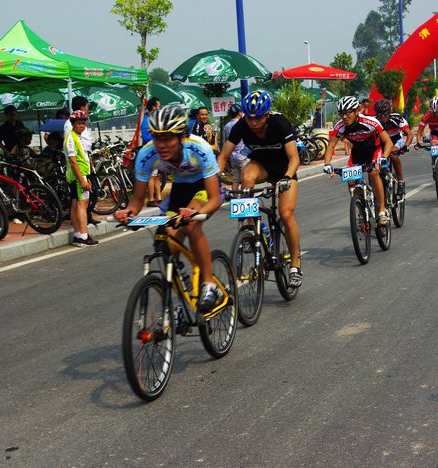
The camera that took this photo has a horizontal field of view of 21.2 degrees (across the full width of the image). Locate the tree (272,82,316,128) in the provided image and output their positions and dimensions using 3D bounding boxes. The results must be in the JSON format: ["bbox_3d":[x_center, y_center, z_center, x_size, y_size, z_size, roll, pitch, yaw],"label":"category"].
[{"bbox_3d":[2.105,-3.064,32.110,1.220,2.300,1.220,-2,6,16],"label":"tree"}]

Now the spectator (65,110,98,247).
[{"bbox_3d":[-1.691,-0.687,14.150,0.380,1.620,0.460,0,6,27],"label":"spectator"}]

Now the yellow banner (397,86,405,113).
[{"bbox_3d":[7.985,-5.897,51.000,0.320,1.250,0.150,-2,6,14],"label":"yellow banner"}]

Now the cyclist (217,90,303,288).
[{"bbox_3d":[0.335,-0.300,8.445,0.620,1.450,0.880,-1,6,19],"label":"cyclist"}]

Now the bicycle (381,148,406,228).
[{"bbox_3d":[2.015,-0.520,13.680,0.620,1.020,1.740,-1,6,18],"label":"bicycle"}]

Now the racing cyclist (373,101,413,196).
[{"bbox_3d":[2.015,-0.875,13.641,0.620,1.420,1.000,-2,6,16],"label":"racing cyclist"}]

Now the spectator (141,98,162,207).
[{"bbox_3d":[-1.072,-1.319,18.400,0.360,1.690,0.460,-5,6,-24],"label":"spectator"}]

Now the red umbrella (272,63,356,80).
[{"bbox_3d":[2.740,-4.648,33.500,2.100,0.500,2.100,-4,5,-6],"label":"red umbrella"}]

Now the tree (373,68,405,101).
[{"bbox_3d":[7.388,-5.517,50.151,1.400,3.160,1.400,-2,6,16],"label":"tree"}]

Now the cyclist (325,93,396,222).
[{"bbox_3d":[1.430,-0.675,11.350,0.660,1.360,0.850,-1,6,18],"label":"cyclist"}]

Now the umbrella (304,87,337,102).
[{"bbox_3d":[3.884,-5.595,47.000,2.150,0.660,2.150,-1,6,16],"label":"umbrella"}]

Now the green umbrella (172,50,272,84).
[{"bbox_3d":[0.032,-3.558,24.800,2.200,0.740,2.200,-1,6,16],"label":"green umbrella"}]

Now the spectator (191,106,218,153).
[{"bbox_3d":[-0.250,-1.285,18.800,0.460,1.540,0.340,-4,6,-15],"label":"spectator"}]

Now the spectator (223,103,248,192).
[{"bbox_3d":[0.294,-1.487,20.800,0.380,1.670,0.460,-4,6,-12],"label":"spectator"}]

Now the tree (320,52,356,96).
[{"bbox_3d":[4.032,-4.323,38.659,1.200,3.340,1.200,-2,6,16],"label":"tree"}]

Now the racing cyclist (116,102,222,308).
[{"bbox_3d":[-0.236,-0.080,6.422,0.600,1.240,0.900,-1,6,21],"label":"racing cyclist"}]

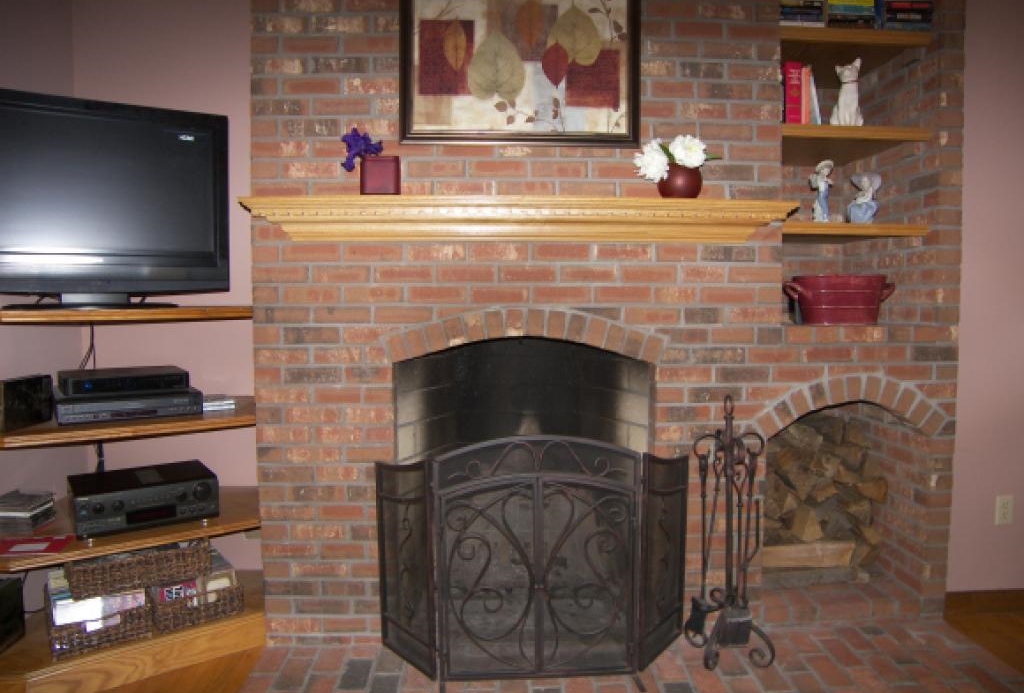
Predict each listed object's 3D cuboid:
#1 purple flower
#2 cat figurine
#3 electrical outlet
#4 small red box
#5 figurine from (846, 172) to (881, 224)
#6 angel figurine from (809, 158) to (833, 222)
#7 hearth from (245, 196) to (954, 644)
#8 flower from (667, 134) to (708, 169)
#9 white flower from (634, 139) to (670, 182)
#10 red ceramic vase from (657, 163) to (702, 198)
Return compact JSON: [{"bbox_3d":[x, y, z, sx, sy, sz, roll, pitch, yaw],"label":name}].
[{"bbox_3d":[-0.488,-0.642,2.320,0.138,0.146,0.125,0,4,-2],"label":"purple flower"},{"bbox_3d":[1.216,-0.915,2.575,0.122,0.250,0.135,1,4,18],"label":"cat figurine"},{"bbox_3d":[1.824,0.607,2.630,0.071,0.116,0.012,0,4,-2],"label":"electrical outlet"},{"bbox_3d":[-0.431,-0.559,2.330,0.131,0.135,0.115,0,4,-2],"label":"small red box"},{"bbox_3d":[1.282,-0.538,2.590,0.122,0.195,0.105,2,4,22],"label":"figurine"},{"bbox_3d":[1.124,-0.558,2.580,0.085,0.235,0.085,-2,5,-32],"label":"angel figurine"},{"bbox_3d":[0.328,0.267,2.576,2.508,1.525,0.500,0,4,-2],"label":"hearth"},{"bbox_3d":[0.584,-0.643,2.350,0.126,0.113,0.120,0,4,-2],"label":"flower"},{"bbox_3d":[0.461,-0.612,2.345,0.120,0.145,0.120,0,4,-2],"label":"white flower"},{"bbox_3d":[0.557,-0.548,2.360,0.146,0.130,0.146,0,4,-2],"label":"red ceramic vase"}]

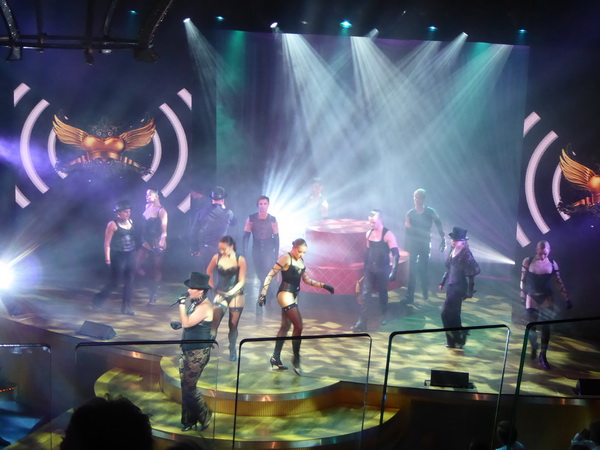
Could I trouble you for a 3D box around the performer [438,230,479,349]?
[{"bbox_3d":[2.246,0.874,17.209,0.420,1.725,0.500,-8,15,-41],"label":"performer"}]

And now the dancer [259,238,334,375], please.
[{"bbox_3d":[-0.046,1.035,15.575,0.800,1.680,0.700,-9,15,-44],"label":"dancer"}]

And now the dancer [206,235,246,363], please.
[{"bbox_3d":[-0.941,0.941,16.010,0.540,1.650,0.480,5,11,18],"label":"dancer"}]

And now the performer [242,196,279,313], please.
[{"bbox_3d":[-0.559,0.528,17.834,0.540,1.810,0.420,2,11,0],"label":"performer"}]

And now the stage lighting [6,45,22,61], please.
[{"bbox_3d":[-3.294,-1.990,14.000,0.200,0.220,0.200,0,11,-10],"label":"stage lighting"}]

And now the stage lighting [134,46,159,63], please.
[{"bbox_3d":[-1.518,-1.686,12.000,0.220,0.160,0.220,-2,12,-18],"label":"stage lighting"}]

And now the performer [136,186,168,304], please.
[{"bbox_3d":[-2.273,0.334,18.618,0.450,1.790,0.420,11,14,38],"label":"performer"}]

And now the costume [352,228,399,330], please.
[{"bbox_3d":[1.123,0.747,17.779,0.600,1.500,0.580,8,12,29],"label":"costume"}]

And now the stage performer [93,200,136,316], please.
[{"bbox_3d":[-2.804,0.482,18.394,0.500,1.718,0.550,-6,14,-33],"label":"stage performer"}]

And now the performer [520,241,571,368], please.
[{"bbox_3d":[3.293,1.038,16.127,0.670,1.670,0.500,3,11,5],"label":"performer"}]

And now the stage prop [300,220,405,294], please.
[{"bbox_3d":[0.765,0.473,20.990,2.280,0.930,2.280,2,11,2],"label":"stage prop"}]

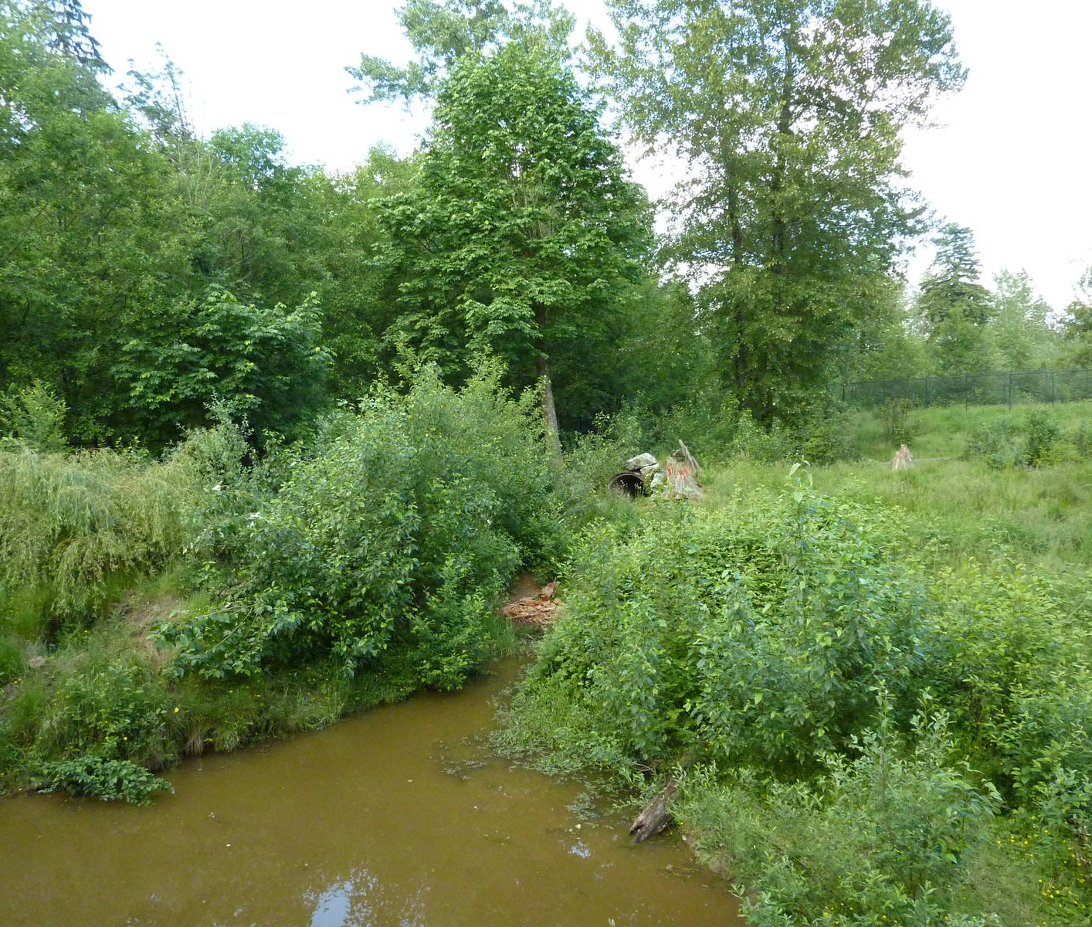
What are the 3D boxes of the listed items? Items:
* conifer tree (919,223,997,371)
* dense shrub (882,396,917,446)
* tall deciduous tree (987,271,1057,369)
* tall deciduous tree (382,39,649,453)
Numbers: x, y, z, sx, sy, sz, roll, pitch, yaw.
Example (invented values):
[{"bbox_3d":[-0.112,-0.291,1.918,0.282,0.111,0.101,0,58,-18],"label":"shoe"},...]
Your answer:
[{"bbox_3d":[36.387,-13.707,79.237,6.650,15.110,6.320,0,4,0],"label":"conifer tree"},{"bbox_3d":[16.639,-1.927,41.968,1.590,2.450,1.510,0,4,0],"label":"dense shrub"},{"bbox_3d":[44.445,-12.414,83.337,6.210,11.360,5.900,0,4,0],"label":"tall deciduous tree"},{"bbox_3d":[-0.924,-6.290,27.127,7.910,12.820,7.520,0,4,0],"label":"tall deciduous tree"}]

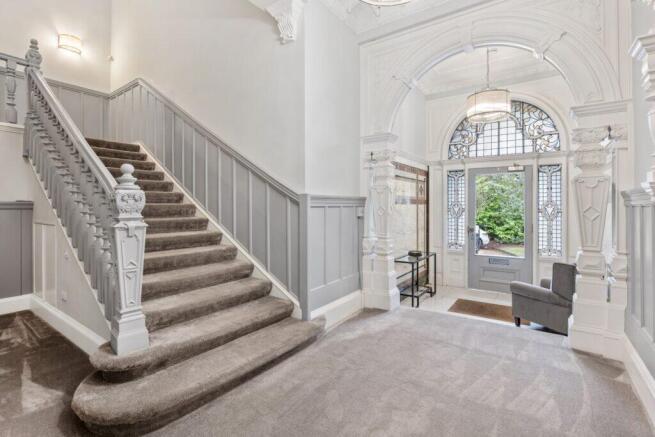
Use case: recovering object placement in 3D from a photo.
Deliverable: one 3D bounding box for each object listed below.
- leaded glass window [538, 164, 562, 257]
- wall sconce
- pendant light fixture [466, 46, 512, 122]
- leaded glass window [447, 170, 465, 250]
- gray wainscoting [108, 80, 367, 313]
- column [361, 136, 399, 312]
[{"bbox_3d":[3.461,-0.128,4.517,0.294,1.421,0.058,0,0,35],"label":"leaded glass window"},{"bbox_3d":[-4.792,-3.298,5.457,0.154,0.262,0.346,0,0,35],"label":"wall sconce"},{"bbox_3d":[2.339,-1.960,4.211,0.563,0.998,0.563,0,0,35],"label":"pendant light fixture"},{"bbox_3d":[2.347,-0.161,5.303,0.294,1.446,0.058,0,0,35],"label":"leaded glass window"},{"bbox_3d":[-1.982,-0.752,5.050,5.222,3.610,1.344,0,0,35],"label":"gray wainscoting"},{"bbox_3d":[0.752,0.067,4.075,0.422,2.381,0.435,0,0,35],"label":"column"}]

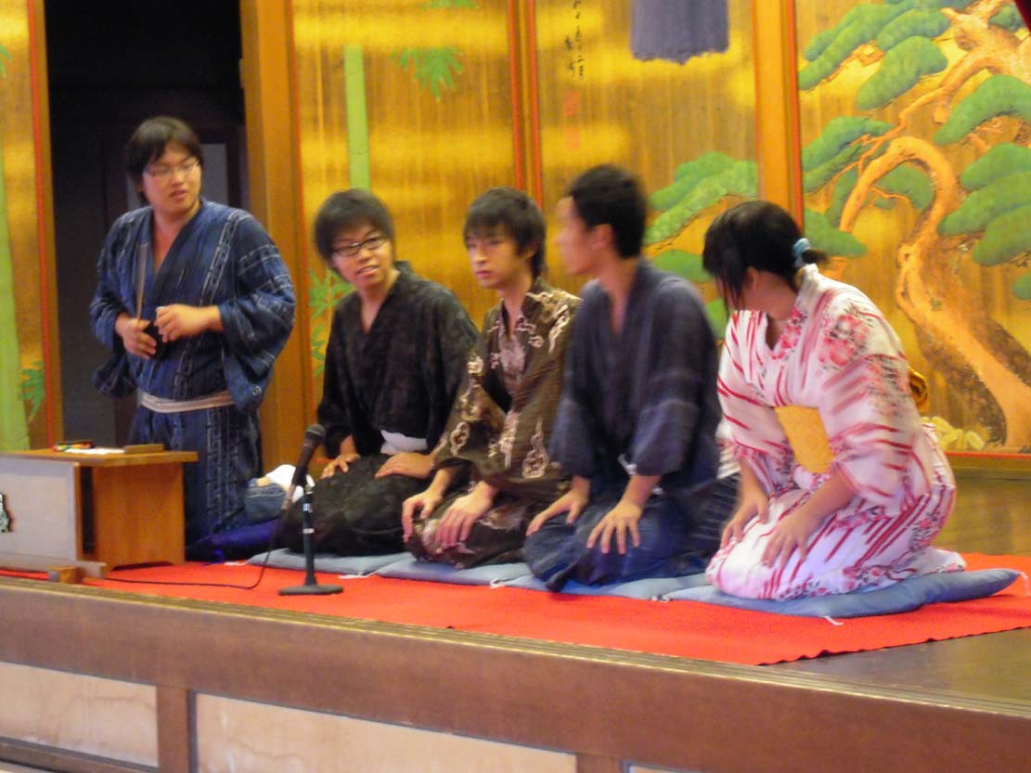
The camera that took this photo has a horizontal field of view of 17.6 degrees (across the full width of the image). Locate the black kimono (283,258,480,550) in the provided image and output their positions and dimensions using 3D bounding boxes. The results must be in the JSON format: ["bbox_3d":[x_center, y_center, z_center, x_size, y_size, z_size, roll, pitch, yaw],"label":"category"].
[{"bbox_3d":[-0.314,0.053,8.732,0.640,0.740,0.530,-4,3,-40],"label":"black kimono"}]

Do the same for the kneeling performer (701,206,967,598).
[{"bbox_3d":[0.684,0.009,7.305,0.630,0.860,0.490,-4,3,-36],"label":"kneeling performer"}]

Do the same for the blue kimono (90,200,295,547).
[{"bbox_3d":[-0.883,-0.055,9.221,0.600,0.905,0.470,0,3,40],"label":"blue kimono"}]

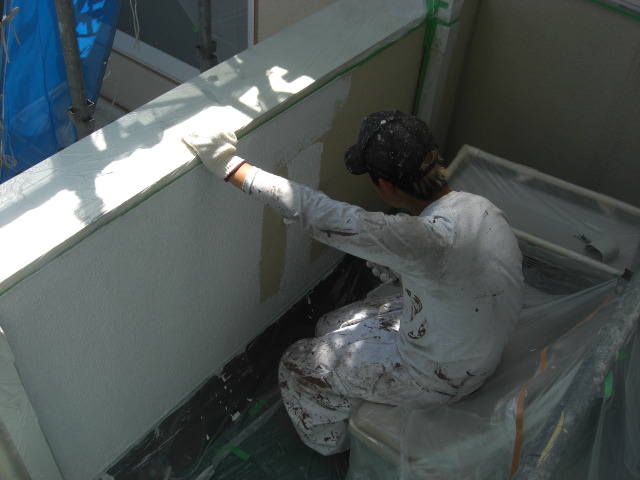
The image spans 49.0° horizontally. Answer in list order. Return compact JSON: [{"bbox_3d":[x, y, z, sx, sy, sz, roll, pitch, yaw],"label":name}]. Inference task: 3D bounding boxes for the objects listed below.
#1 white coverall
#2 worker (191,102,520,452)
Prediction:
[{"bbox_3d":[0.187,0.218,2.028,0.780,0.840,0.540,9,44,5],"label":"white coverall"},{"bbox_3d":[0.104,0.149,1.999,0.960,1.050,0.560,9,44,5],"label":"worker"}]

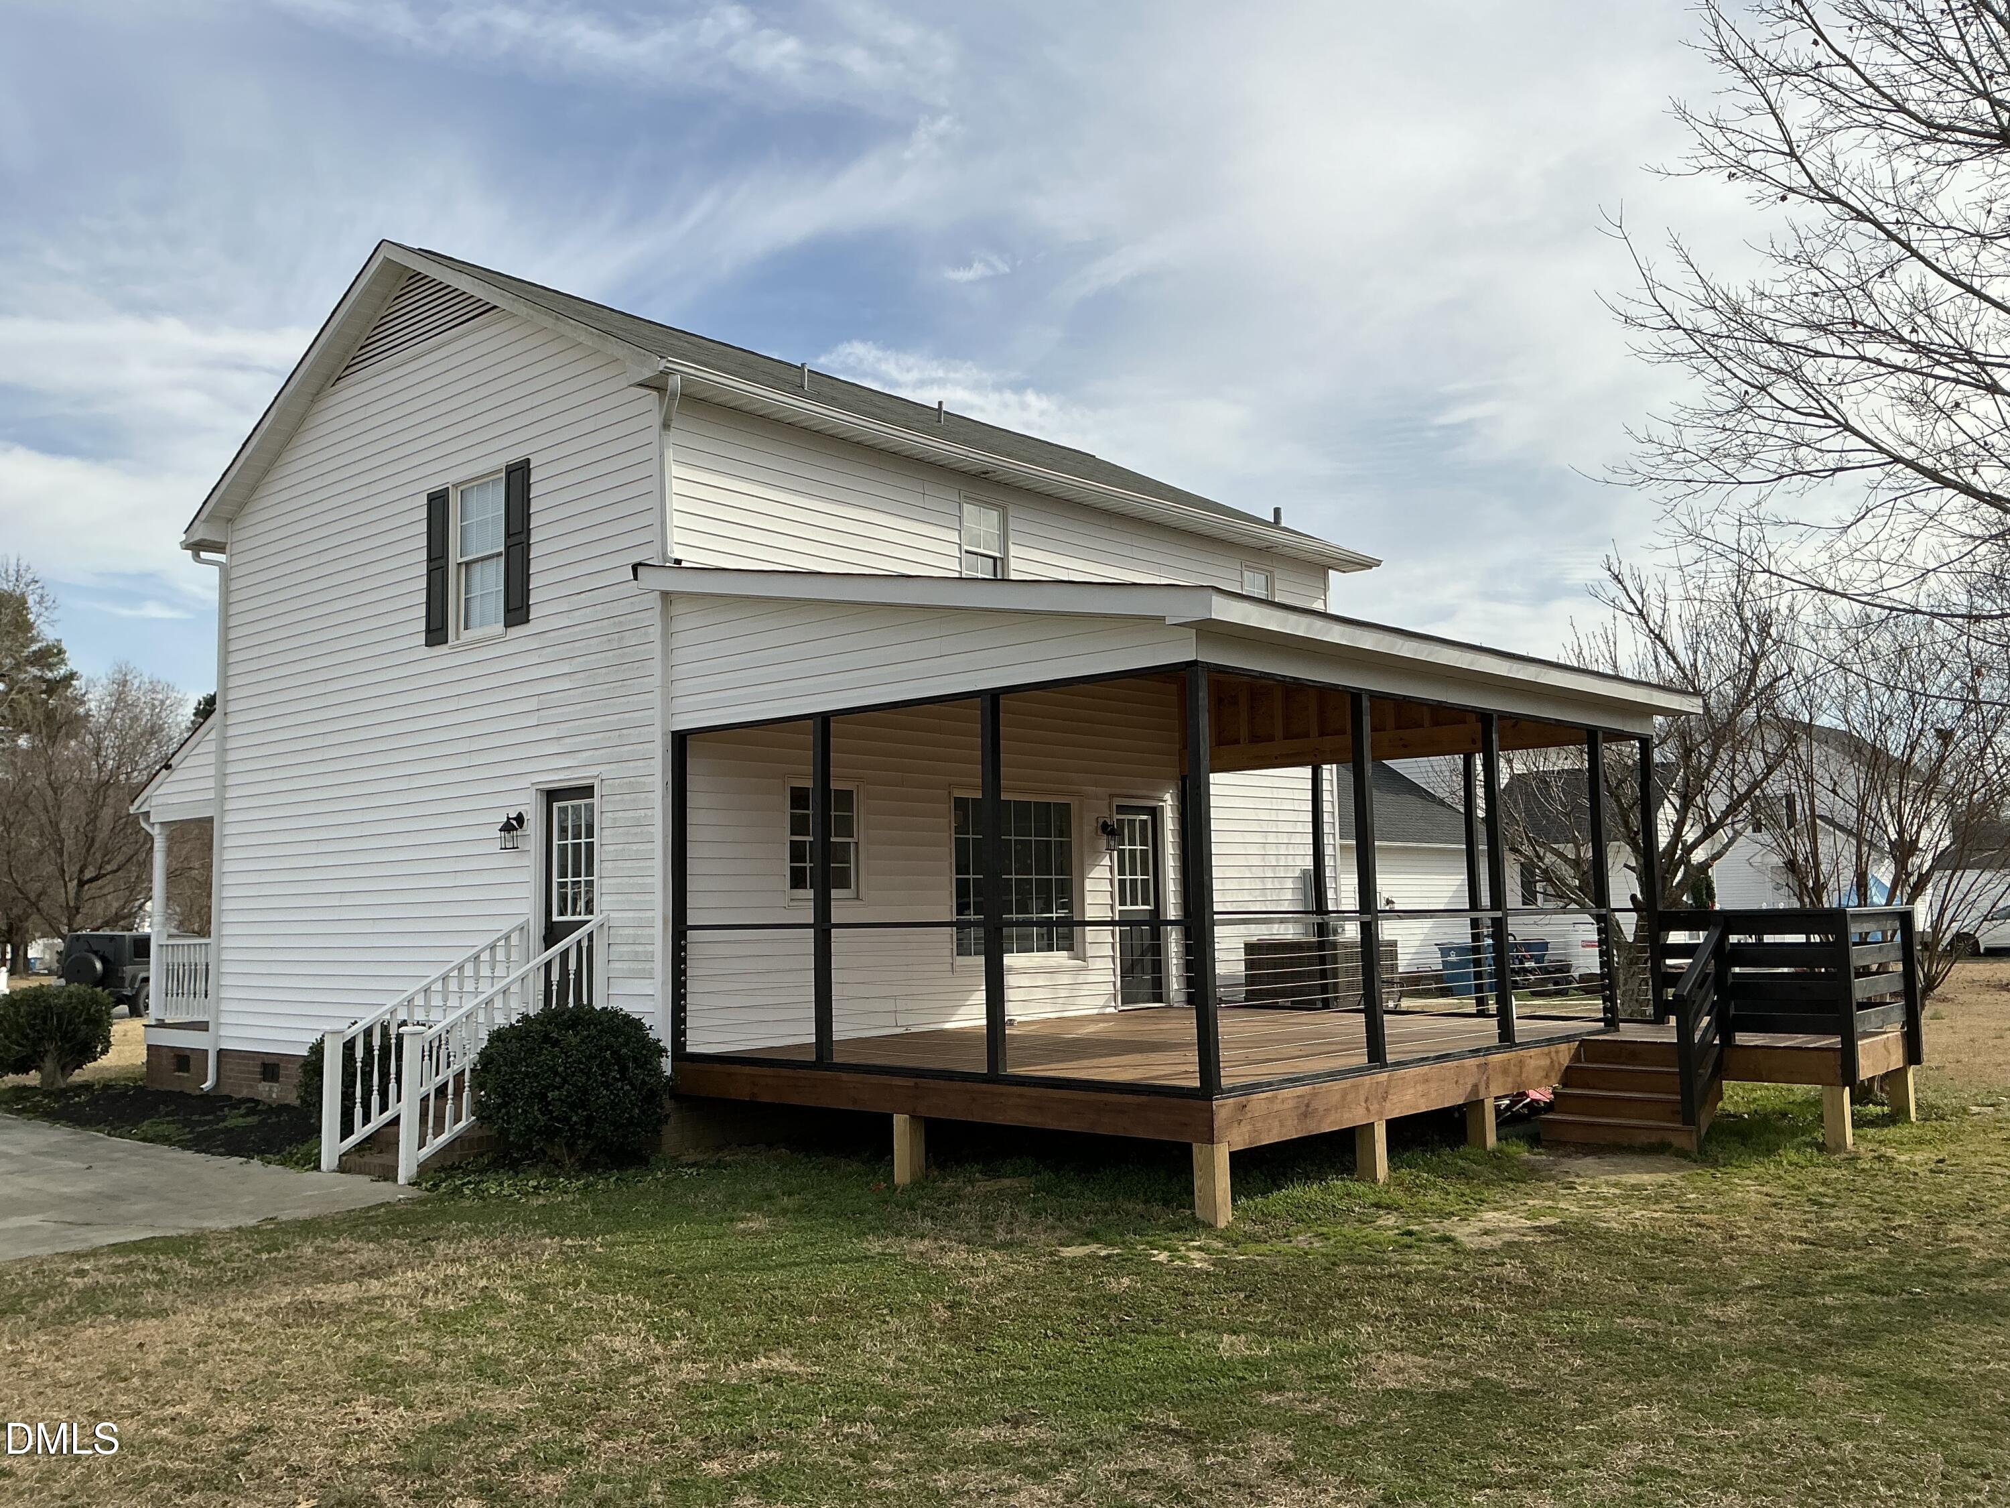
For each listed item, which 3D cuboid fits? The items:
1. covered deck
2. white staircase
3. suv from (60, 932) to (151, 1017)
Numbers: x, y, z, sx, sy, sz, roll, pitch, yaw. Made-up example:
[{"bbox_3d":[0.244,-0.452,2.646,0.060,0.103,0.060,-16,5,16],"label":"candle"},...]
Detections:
[{"bbox_3d":[1.689,0.770,13.196,5.280,4.440,7.450,-6,-7,42],"label":"covered deck"},{"bbox_3d":[-4.118,2.192,12.454,1.290,1.860,1.760,-6,-7,42],"label":"white staircase"},{"bbox_3d":[-19.100,4.926,36.703,1.880,1.840,4.500,-2,-5,7],"label":"suv"}]

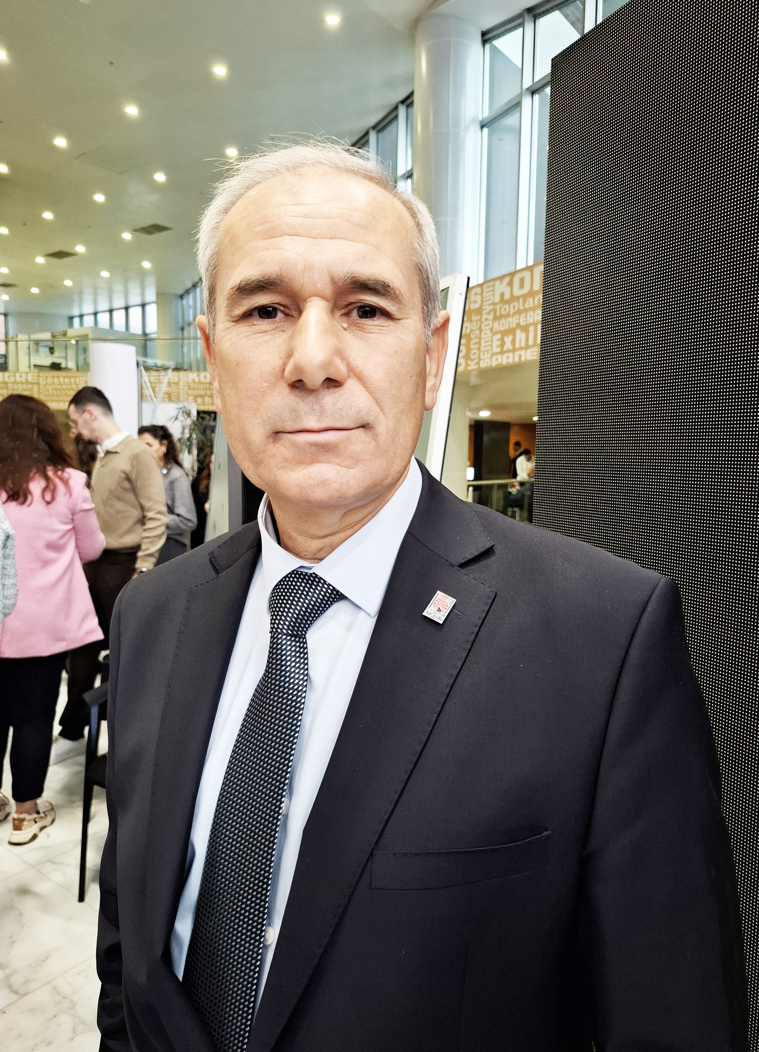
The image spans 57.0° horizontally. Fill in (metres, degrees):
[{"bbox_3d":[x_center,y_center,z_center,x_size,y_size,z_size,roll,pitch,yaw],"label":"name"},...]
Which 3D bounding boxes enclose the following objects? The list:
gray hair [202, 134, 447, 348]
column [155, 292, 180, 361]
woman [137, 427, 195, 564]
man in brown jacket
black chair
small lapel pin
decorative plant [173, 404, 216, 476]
[{"bbox_3d":[-0.046,-0.204,0.542,0.182,0.172,0.187,0,6,-5],"label":"gray hair"},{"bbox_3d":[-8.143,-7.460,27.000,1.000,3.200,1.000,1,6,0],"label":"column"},{"bbox_3d":[-1.345,0.157,4.435,0.360,1.598,0.460,-1,6,-17],"label":"woman"},{"bbox_3d":[-1.322,0.195,3.426,0.420,1.750,0.520,-2,7,-22],"label":"man in brown jacket"},{"bbox_3d":[-0.616,0.777,2.364,0.570,0.820,0.570,2,6,17],"label":"black chair"},{"bbox_3d":[0.044,0.060,0.515,0.015,0.022,0.003,30,-16,10],"label":"small lapel pin"},{"bbox_3d":[-1.427,-0.082,5.696,0.650,1.803,0.600,1,6,0],"label":"decorative plant"}]

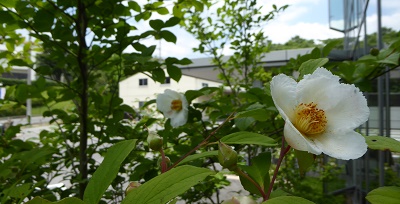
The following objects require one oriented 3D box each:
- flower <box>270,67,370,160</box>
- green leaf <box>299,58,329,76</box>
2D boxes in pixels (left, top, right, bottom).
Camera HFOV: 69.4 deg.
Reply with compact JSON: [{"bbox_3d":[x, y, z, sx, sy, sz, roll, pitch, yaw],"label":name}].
[{"bbox_3d":[0.079,0.008,0.192,0.064,0.058,0.034,0,-25,-8],"label":"flower"},{"bbox_3d":[0.089,-0.024,0.230,0.044,0.010,0.026,-32,45,-6],"label":"green leaf"}]

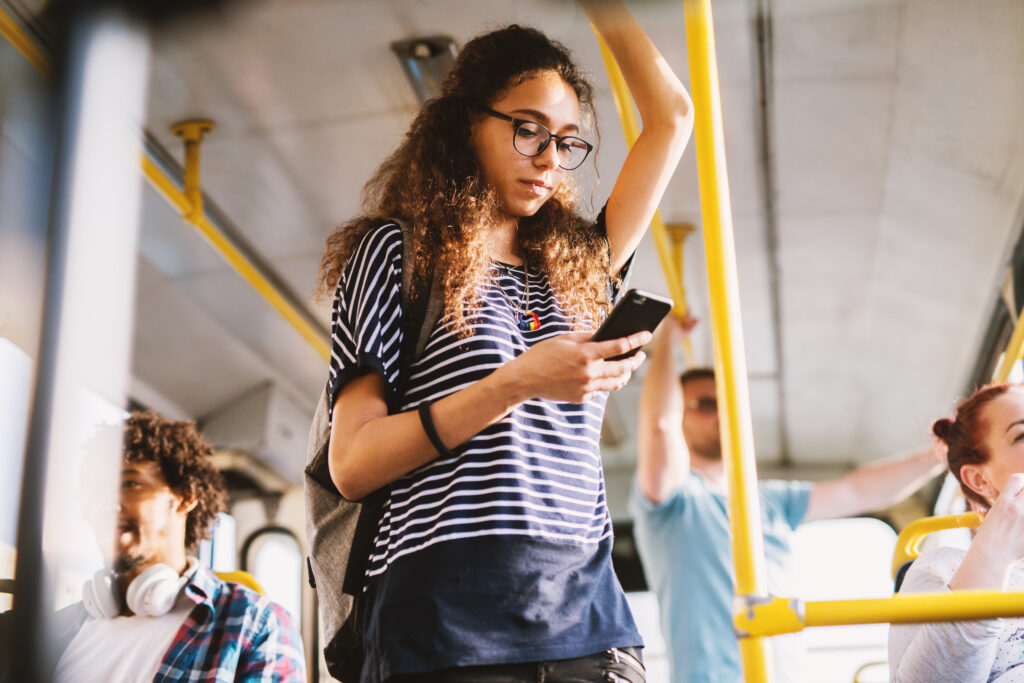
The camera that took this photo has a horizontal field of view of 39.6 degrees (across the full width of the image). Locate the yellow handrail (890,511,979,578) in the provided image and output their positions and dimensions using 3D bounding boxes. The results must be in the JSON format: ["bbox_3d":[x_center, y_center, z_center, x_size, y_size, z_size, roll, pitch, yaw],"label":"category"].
[{"bbox_3d":[0.819,0.331,2.324,0.380,0.110,0.065,-6,-24,11],"label":"yellow handrail"}]

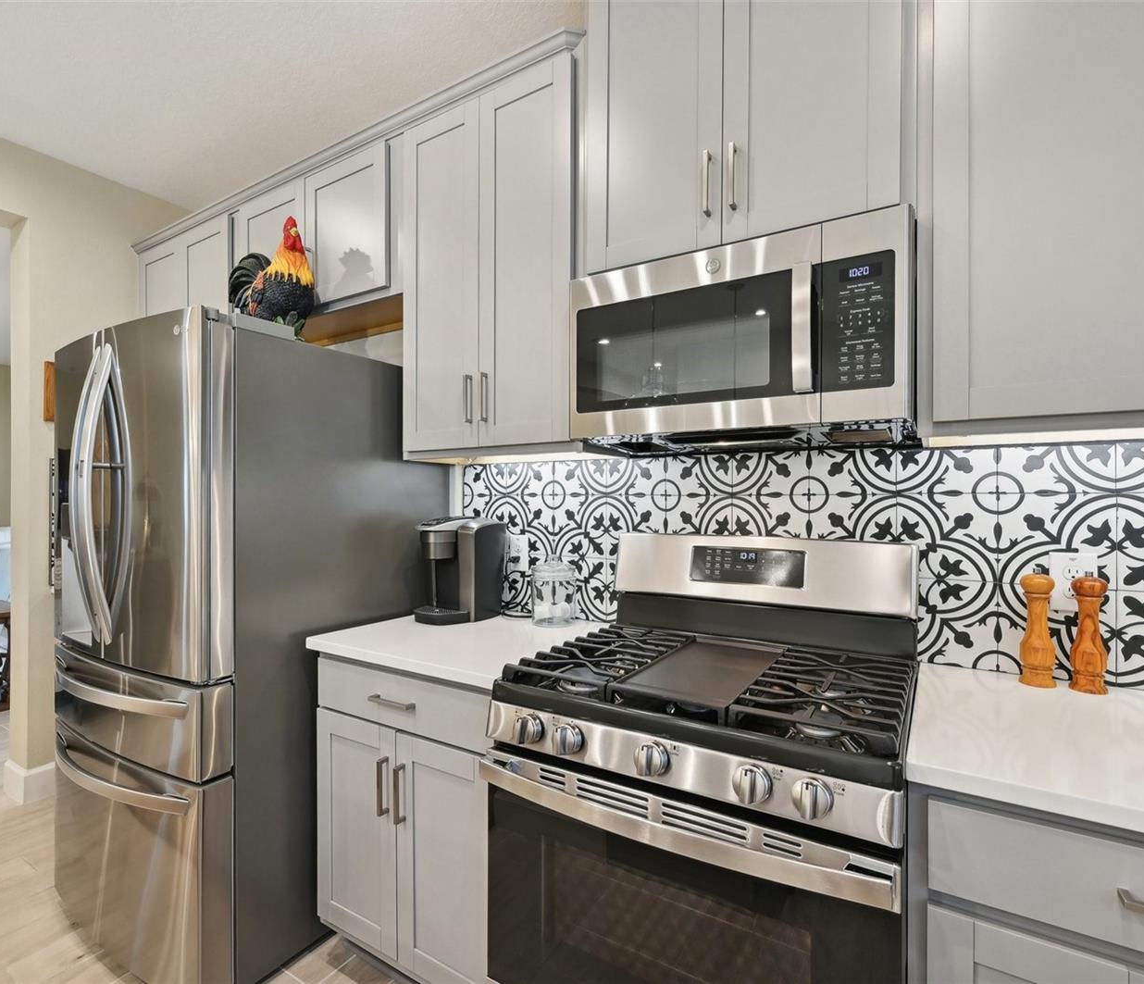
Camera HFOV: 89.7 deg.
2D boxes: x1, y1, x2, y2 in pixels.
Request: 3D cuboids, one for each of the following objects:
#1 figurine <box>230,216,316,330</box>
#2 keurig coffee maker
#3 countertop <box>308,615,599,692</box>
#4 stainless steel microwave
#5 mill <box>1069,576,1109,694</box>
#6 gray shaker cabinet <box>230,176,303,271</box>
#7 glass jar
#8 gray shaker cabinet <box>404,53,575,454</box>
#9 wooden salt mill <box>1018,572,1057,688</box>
[{"bbox_3d":[-0.918,-0.619,1.742,0.300,0.366,0.200,0,-1,32],"label":"figurine"},{"bbox_3d":[-0.389,0.257,1.971,0.240,0.339,0.305,0,-1,32],"label":"keurig coffee maker"},{"bbox_3d":[-0.286,0.438,1.743,0.748,0.029,0.633,0,-1,32],"label":"countertop"},{"bbox_3d":[0.414,-0.331,1.444,0.758,0.429,0.420,0,-1,32],"label":"stainless steel microwave"},{"bbox_3d":[1.084,0.294,1.206,0.065,0.245,0.065,0,-1,32],"label":"mill"},{"bbox_3d":[-1.113,-0.923,2.430,0.480,0.510,0.345,0,-1,32],"label":"gray shaker cabinet"},{"bbox_3d":[-0.059,0.322,1.883,0.145,0.205,0.145,0,0,0],"label":"glass jar"},{"bbox_3d":[-0.188,-0.652,1.860,0.690,1.085,0.345,0,-1,32],"label":"gray shaker cabinet"},{"bbox_3d":[1.011,0.293,1.249,0.064,0.249,0.064,0,-1,32],"label":"wooden salt mill"}]

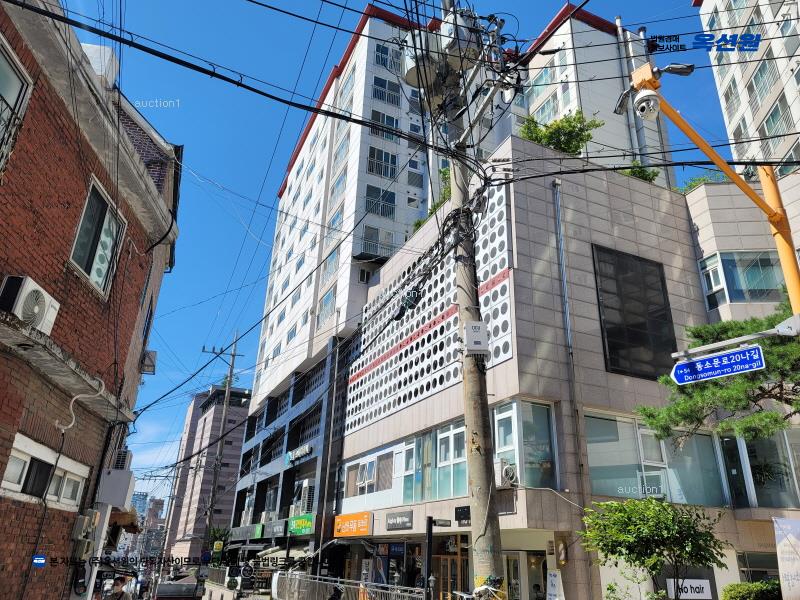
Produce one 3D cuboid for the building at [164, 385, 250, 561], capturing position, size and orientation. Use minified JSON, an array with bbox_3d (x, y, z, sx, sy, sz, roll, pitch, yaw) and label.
[{"bbox_3d":[-26.564,28.029,85.082,12.000,25.000,22.000,14,-27,-24],"label":"building"}]

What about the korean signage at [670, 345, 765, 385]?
[{"bbox_3d":[2.656,0.563,4.892,0.030,0.205,0.760,20,-30,-34],"label":"korean signage"}]

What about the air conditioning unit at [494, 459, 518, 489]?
[{"bbox_3d":[2.496,4.426,14.642,0.330,0.660,0.850,13,-26,-22],"label":"air conditioning unit"}]

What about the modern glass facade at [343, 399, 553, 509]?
[{"bbox_3d":[0.694,5.986,20.127,0.950,2.150,13.000,13,-26,-22],"label":"modern glass facade"}]

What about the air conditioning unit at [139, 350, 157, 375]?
[{"bbox_3d":[-5.757,1.443,13.270,0.300,0.500,0.740,11,-26,-19],"label":"air conditioning unit"}]

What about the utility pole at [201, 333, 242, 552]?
[{"bbox_3d":[-9.842,7.937,29.754,2.200,13.500,0.450,10,-25,-16],"label":"utility pole"}]

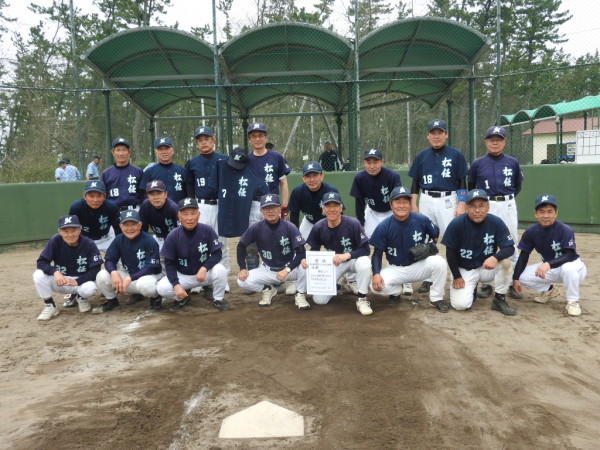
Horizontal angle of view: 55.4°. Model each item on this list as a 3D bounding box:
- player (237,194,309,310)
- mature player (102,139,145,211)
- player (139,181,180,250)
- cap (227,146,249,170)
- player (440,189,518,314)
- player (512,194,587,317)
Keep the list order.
[{"bbox_3d":[-0.260,0.224,5.492,0.660,1.074,0.690,-1,6,3],"label":"player"},{"bbox_3d":[-1.925,-0.127,6.321,0.550,1.679,0.360,-3,7,-10],"label":"mature player"},{"bbox_3d":[-1.413,0.152,5.802,0.550,1.216,0.680,-3,7,-8],"label":"player"},{"bbox_3d":[-0.614,-0.664,5.710,0.190,0.150,0.260,-1,45,4],"label":"cap"},{"bbox_3d":[1.585,0.209,5.164,0.700,1.080,0.740,0,7,10],"label":"player"},{"bbox_3d":[2.235,0.231,5.143,0.650,1.015,0.729,1,7,23],"label":"player"}]

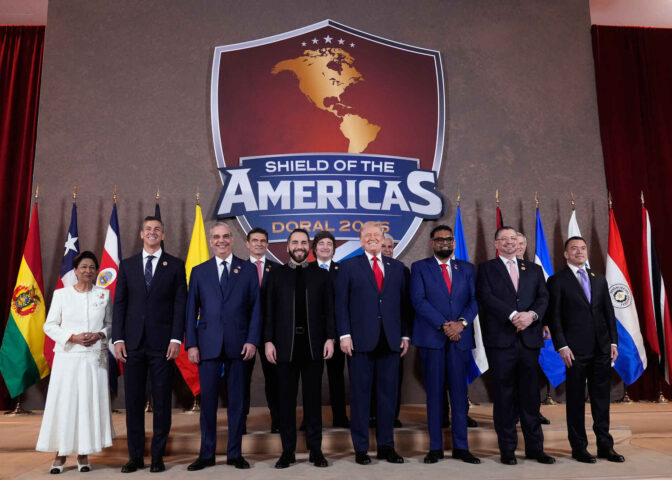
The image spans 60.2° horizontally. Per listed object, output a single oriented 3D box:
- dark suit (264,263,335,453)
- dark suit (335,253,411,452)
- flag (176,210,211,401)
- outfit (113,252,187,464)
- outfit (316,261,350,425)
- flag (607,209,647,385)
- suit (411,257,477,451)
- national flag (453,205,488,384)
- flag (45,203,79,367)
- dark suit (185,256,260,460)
[{"bbox_3d":[-0.279,0.890,4.495,0.550,1.474,0.330,0,-10,-4],"label":"dark suit"},{"bbox_3d":[0.294,0.870,4.607,0.611,1.576,0.360,1,-10,-6],"label":"dark suit"},{"bbox_3d":[-1.485,0.627,6.290,0.531,2.076,0.250,1,-10,-5],"label":"flag"},{"bbox_3d":[-1.394,0.857,4.351,0.562,1.574,0.330,1,-10,-8],"label":"outfit"},{"bbox_3d":[-0.014,0.934,5.336,0.497,1.485,0.320,0,-10,-4],"label":"outfit"},{"bbox_3d":[3.293,0.619,6.568,0.464,2.022,0.280,1,-10,-5],"label":"flag"},{"bbox_3d":[0.851,0.877,4.596,0.538,1.524,0.360,0,-10,-2],"label":"suit"},{"bbox_3d":[1.505,0.594,6.494,0.403,2.034,0.250,1,-10,-5],"label":"national flag"},{"bbox_3d":[-2.892,0.564,6.172,0.436,1.977,0.250,1,-10,-5],"label":"flag"},{"bbox_3d":[-0.866,0.881,4.446,0.590,1.541,0.340,1,-10,-6],"label":"dark suit"}]

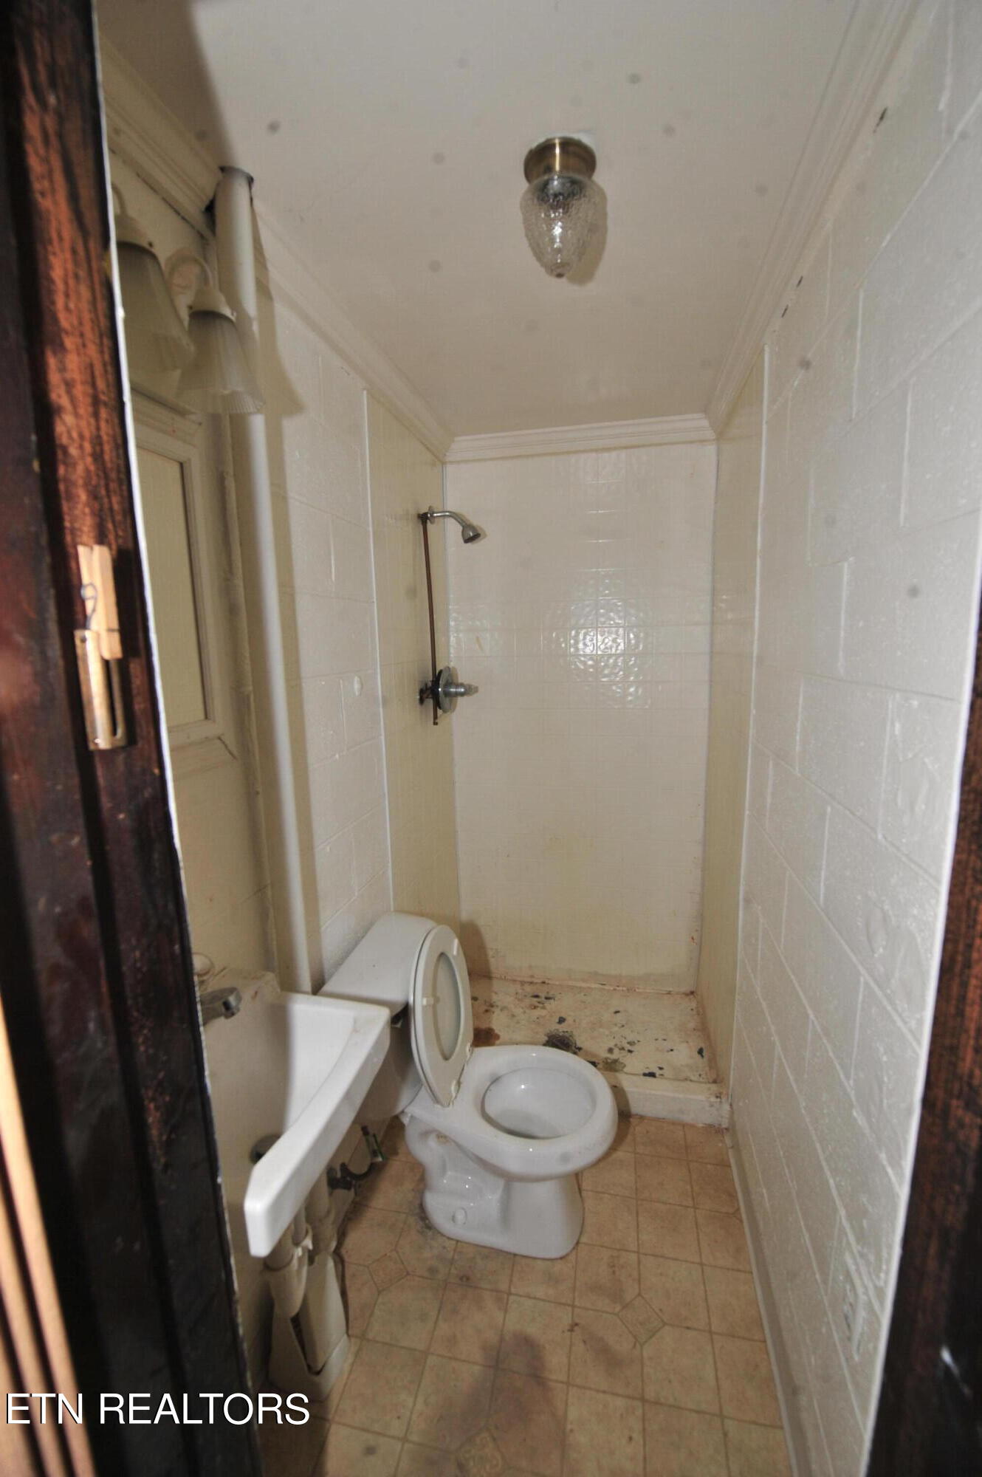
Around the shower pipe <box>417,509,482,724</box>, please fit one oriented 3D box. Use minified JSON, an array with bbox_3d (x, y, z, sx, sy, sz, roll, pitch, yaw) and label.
[{"bbox_3d":[-0.154,-0.446,2.165,0.245,0.800,0.150,1,10,13],"label":"shower pipe"}]

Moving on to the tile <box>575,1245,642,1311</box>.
[{"bbox_3d":[0.282,1.310,1.389,0.151,0.008,0.150,1,10,12],"label":"tile"}]

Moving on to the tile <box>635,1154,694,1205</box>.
[{"bbox_3d":[0.500,1.274,1.657,0.151,0.008,0.151,1,9,12],"label":"tile"}]

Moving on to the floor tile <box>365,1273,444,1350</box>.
[{"bbox_3d":[-0.193,1.328,1.340,0.151,0.008,0.150,1,10,12],"label":"floor tile"}]

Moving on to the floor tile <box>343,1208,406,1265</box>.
[{"bbox_3d":[-0.316,1.312,1.511,0.151,0.008,0.151,1,9,12],"label":"floor tile"}]

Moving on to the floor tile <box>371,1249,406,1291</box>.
[{"bbox_3d":[-0.255,1.324,1.425,0.074,0.008,0.074,-7,11,-33],"label":"floor tile"}]

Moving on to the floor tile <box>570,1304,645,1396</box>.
[{"bbox_3d":[0.252,1.341,1.254,0.152,0.010,0.148,1,10,12],"label":"floor tile"}]

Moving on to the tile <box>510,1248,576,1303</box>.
[{"bbox_3d":[0.134,1.315,1.422,0.152,0.010,0.148,1,10,12],"label":"tile"}]

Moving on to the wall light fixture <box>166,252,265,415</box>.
[{"bbox_3d":[-0.453,-0.655,0.915,0.165,0.215,0.137,1,10,13],"label":"wall light fixture"}]

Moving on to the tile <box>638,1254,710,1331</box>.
[{"bbox_3d":[0.433,1.318,1.366,0.152,0.010,0.148,1,10,12],"label":"tile"}]

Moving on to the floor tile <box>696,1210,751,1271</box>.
[{"bbox_3d":[0.598,1.290,1.471,0.134,0.008,0.150,1,10,12],"label":"floor tile"}]

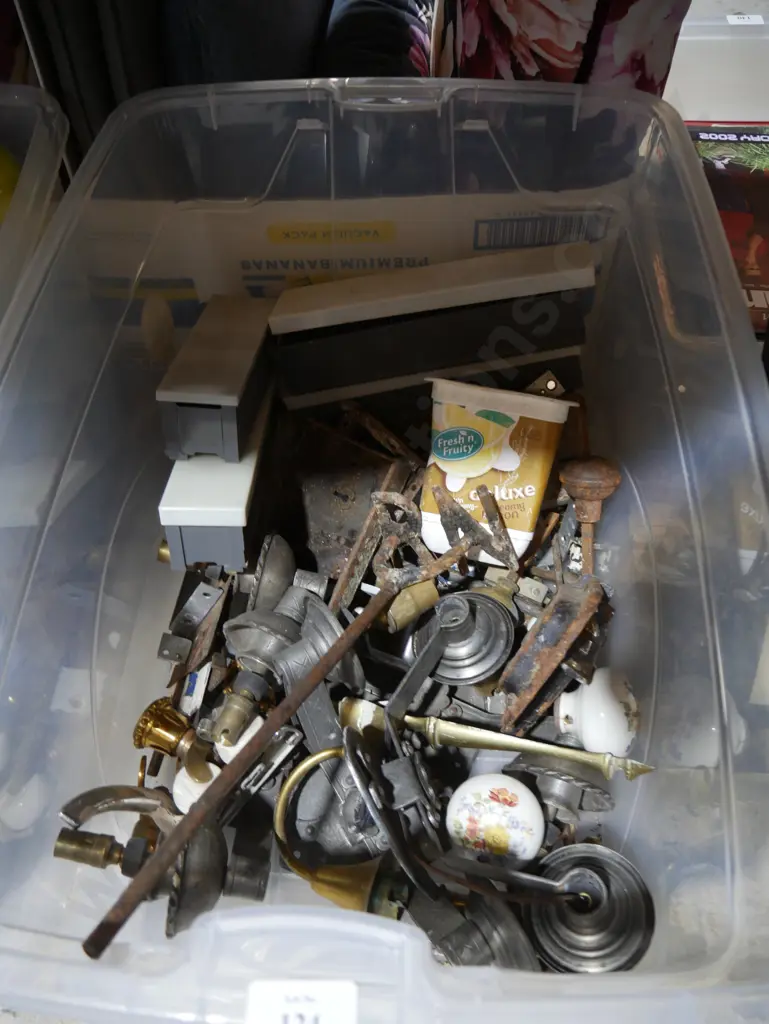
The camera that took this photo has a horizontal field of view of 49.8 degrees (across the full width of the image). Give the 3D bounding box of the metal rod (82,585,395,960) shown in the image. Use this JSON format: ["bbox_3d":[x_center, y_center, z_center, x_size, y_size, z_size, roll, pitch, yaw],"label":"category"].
[{"bbox_3d":[-0.063,0.121,0.447,0.011,0.011,0.250,26,48,19],"label":"metal rod"}]

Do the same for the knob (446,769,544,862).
[{"bbox_3d":[0.065,0.179,0.483,0.057,0.050,0.056,3,70,9],"label":"knob"}]

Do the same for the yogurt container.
[{"bbox_3d":[0.073,-0.028,0.580,0.100,0.108,0.098,10,9,6],"label":"yogurt container"}]

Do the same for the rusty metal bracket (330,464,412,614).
[{"bbox_3d":[-0.008,0.014,0.565,0.020,0.016,0.113,16,60,13],"label":"rusty metal bracket"}]

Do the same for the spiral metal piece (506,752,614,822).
[{"bbox_3d":[0.103,0.161,0.487,0.061,0.061,0.036,14,78,16],"label":"spiral metal piece"}]

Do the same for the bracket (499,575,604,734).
[{"bbox_3d":[0.103,0.085,0.520,0.031,0.028,0.102,30,62,14],"label":"bracket"}]

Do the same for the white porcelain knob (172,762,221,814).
[{"bbox_3d":[-0.108,0.165,0.490,0.035,0.033,0.035,4,71,-11],"label":"white porcelain knob"}]

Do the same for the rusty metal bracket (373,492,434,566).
[{"bbox_3d":[0.013,0.012,0.570,0.043,0.025,0.054,3,89,1],"label":"rusty metal bracket"}]

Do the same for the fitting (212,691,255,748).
[{"bbox_3d":[-0.091,0.126,0.502,0.018,0.018,0.033,20,81,-5],"label":"fitting"}]

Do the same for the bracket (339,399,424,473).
[{"bbox_3d":[-0.003,-0.056,0.611,0.014,0.012,0.079,-33,56,-20],"label":"bracket"}]

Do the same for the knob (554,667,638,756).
[{"bbox_3d":[0.131,0.122,0.505,0.051,0.055,0.055,0,77,15],"label":"knob"}]

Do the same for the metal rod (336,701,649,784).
[{"bbox_3d":[0.064,0.135,0.485,0.183,0.019,0.019,7,76,6],"label":"metal rod"}]

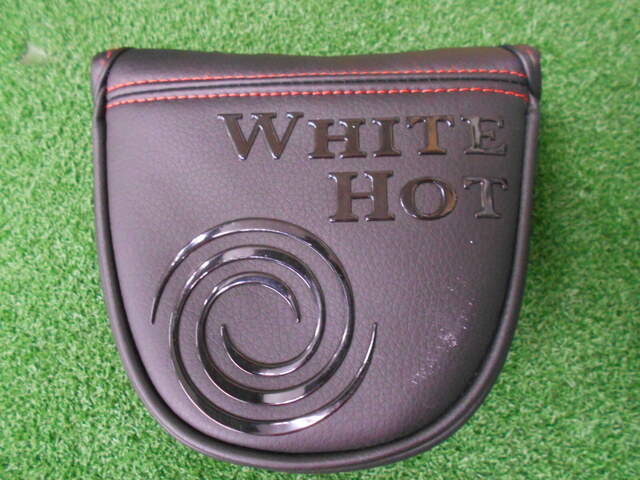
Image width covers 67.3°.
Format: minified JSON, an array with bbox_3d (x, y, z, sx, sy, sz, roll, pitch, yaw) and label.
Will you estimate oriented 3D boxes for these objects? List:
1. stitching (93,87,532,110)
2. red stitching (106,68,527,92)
[{"bbox_3d":[-0.001,-0.044,0.143,0.129,0.011,0.006,-1,81,0],"label":"stitching"},{"bbox_3d":[-0.001,-0.049,0.145,0.130,0.011,0.006,-1,81,0],"label":"red stitching"}]

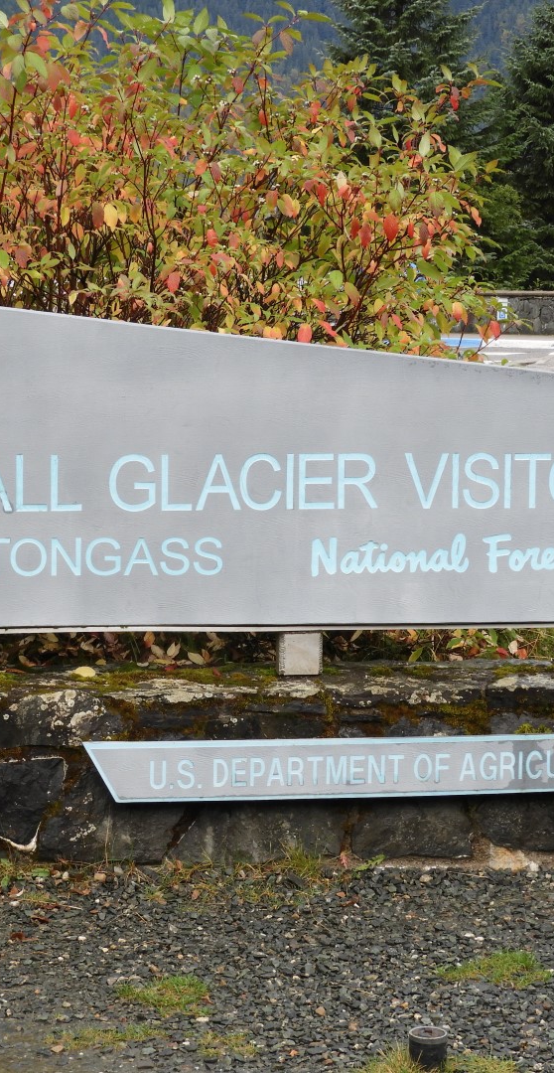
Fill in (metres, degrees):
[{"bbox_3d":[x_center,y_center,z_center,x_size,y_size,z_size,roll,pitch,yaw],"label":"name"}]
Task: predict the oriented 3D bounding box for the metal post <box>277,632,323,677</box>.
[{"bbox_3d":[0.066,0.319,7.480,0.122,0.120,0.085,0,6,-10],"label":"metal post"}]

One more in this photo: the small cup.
[{"bbox_3d":[0.313,1.052,5.522,0.080,0.064,0.080,1,6,0],"label":"small cup"}]

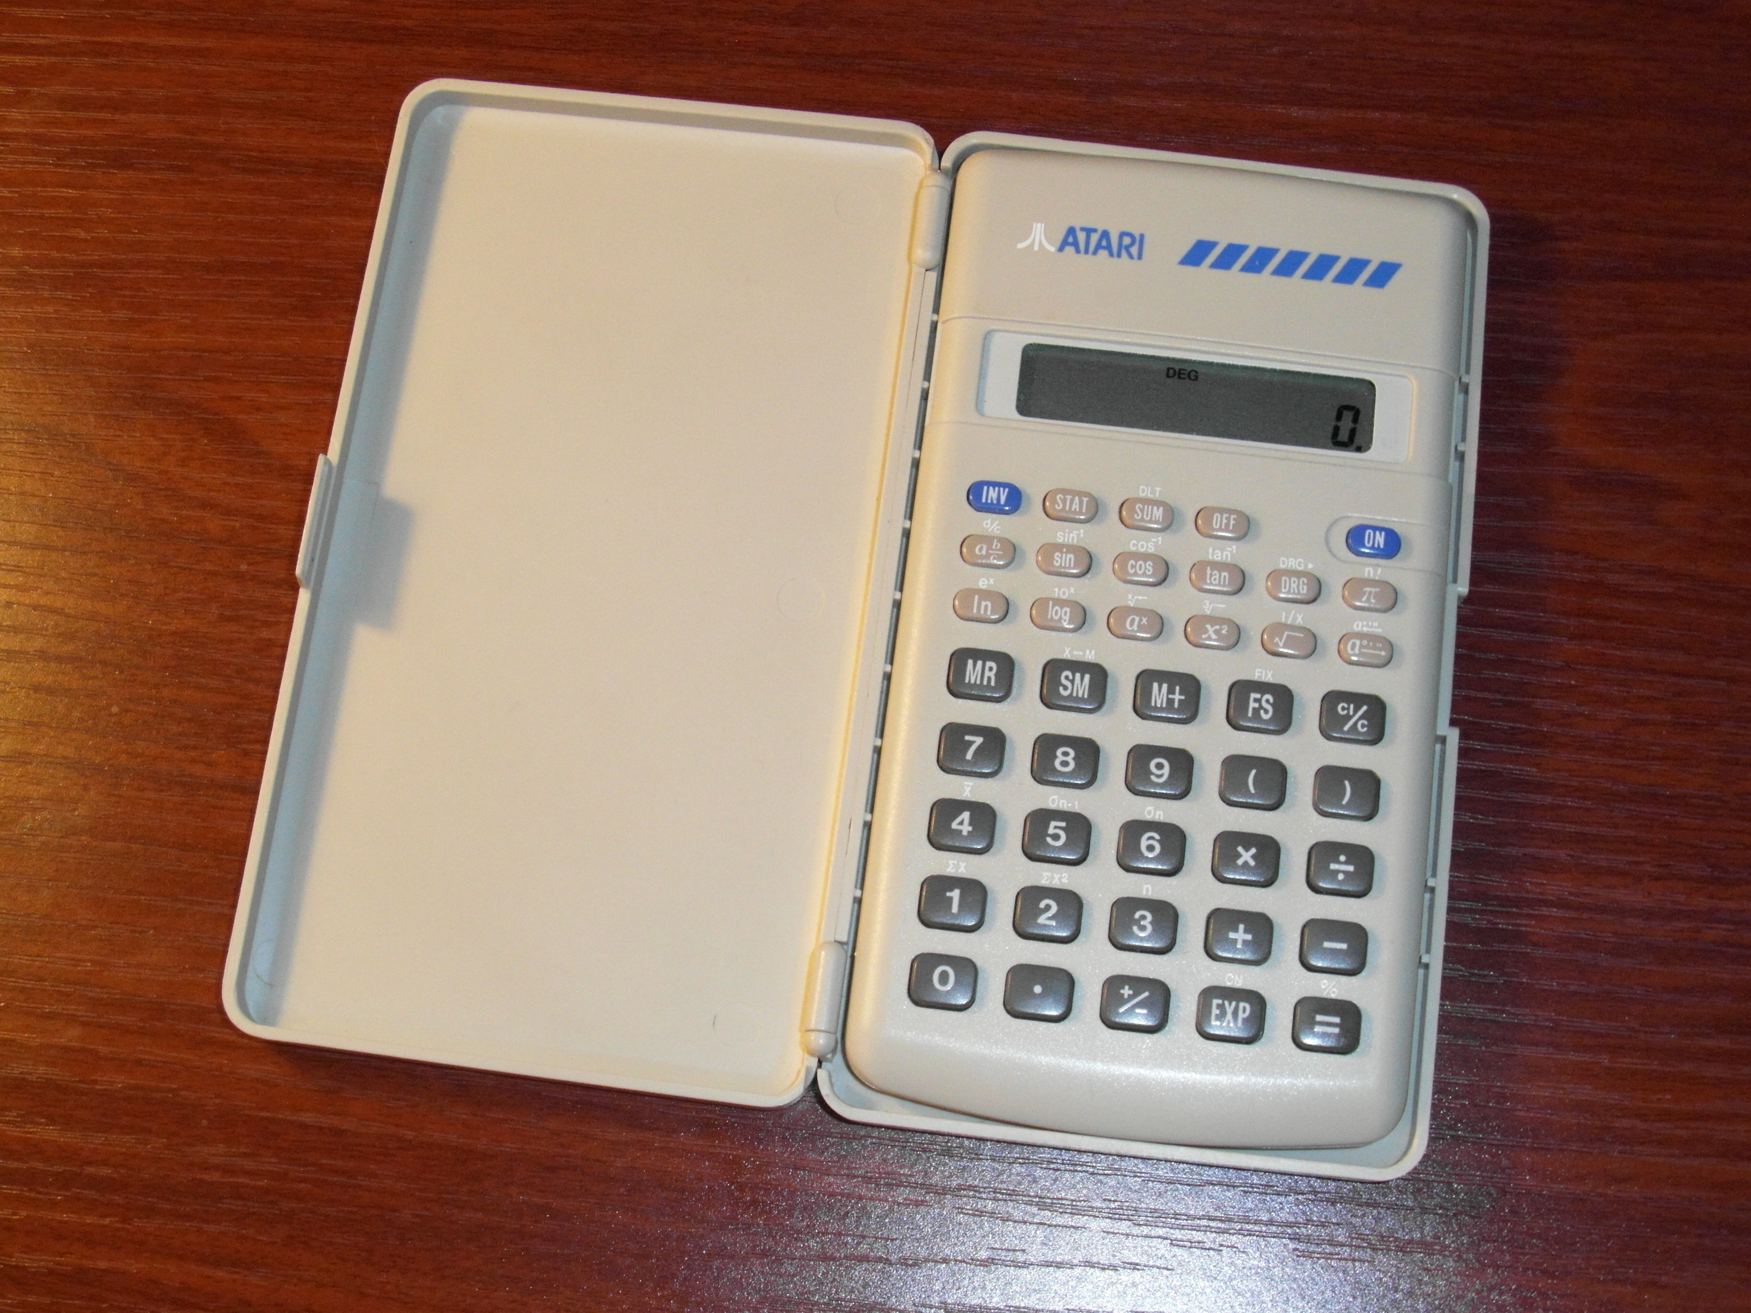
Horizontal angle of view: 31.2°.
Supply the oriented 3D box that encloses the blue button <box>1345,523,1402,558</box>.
[{"bbox_3d":[0.065,-0.015,0.408,0.007,0.002,0.004,6,72,3],"label":"blue button"}]

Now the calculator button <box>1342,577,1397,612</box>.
[{"bbox_3d":[0.065,-0.008,0.414,0.007,0.002,0.004,7,71,3],"label":"calculator button"}]

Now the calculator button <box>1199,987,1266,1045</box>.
[{"bbox_3d":[0.044,0.044,0.389,0.009,0.002,0.007,6,72,3],"label":"calculator button"}]

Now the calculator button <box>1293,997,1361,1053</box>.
[{"bbox_3d":[0.057,0.047,0.396,0.009,0.002,0.007,7,71,3],"label":"calculator button"}]

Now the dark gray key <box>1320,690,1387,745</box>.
[{"bbox_3d":[0.062,0.008,0.406,0.009,0.002,0.007,7,71,3],"label":"dark gray key"}]

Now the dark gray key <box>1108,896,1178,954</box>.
[{"bbox_3d":[0.035,0.035,0.414,0.009,0.003,0.007,7,74,3],"label":"dark gray key"}]

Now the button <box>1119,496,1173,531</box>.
[{"bbox_3d":[0.036,-0.019,0.418,0.007,0.002,0.004,7,71,3],"label":"button"}]

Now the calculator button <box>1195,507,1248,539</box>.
[{"bbox_3d":[0.046,-0.018,0.415,0.007,0.002,0.004,7,71,3],"label":"calculator button"}]

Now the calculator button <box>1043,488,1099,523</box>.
[{"bbox_3d":[0.026,-0.020,0.419,0.007,0.002,0.004,7,71,3],"label":"calculator button"}]

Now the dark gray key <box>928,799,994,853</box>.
[{"bbox_3d":[0.011,0.023,0.418,0.009,0.003,0.007,7,74,3],"label":"dark gray key"}]

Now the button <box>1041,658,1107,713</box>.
[{"bbox_3d":[0.027,0.004,0.423,0.009,0.003,0.007,7,74,3],"label":"button"}]

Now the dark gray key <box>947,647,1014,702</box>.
[{"bbox_3d":[0.014,0.002,0.412,0.009,0.002,0.007,7,71,3],"label":"dark gray key"}]

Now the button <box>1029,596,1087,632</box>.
[{"bbox_3d":[0.024,-0.005,0.405,0.007,0.002,0.004,6,72,3],"label":"button"}]

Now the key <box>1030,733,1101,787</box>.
[{"bbox_3d":[0.024,0.013,0.399,0.009,0.002,0.007,6,72,3],"label":"key"}]

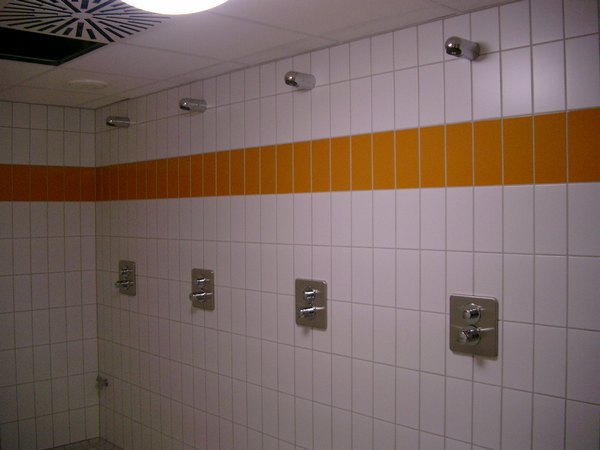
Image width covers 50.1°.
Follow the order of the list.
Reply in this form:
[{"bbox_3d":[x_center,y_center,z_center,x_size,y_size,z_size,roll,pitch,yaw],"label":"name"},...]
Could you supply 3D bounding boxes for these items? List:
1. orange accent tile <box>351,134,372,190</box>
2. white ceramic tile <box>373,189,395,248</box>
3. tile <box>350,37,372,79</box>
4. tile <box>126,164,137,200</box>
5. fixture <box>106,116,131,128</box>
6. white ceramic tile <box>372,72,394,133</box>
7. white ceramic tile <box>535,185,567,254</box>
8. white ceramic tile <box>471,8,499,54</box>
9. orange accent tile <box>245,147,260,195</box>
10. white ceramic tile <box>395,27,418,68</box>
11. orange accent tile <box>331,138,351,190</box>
[{"bbox_3d":[0.278,-0.279,2.862,0.010,0.248,0.123,-1,1,-45],"label":"orange accent tile"},{"bbox_3d":[0.352,-0.024,2.663,0.010,0.240,0.118,-1,1,-44],"label":"white ceramic tile"},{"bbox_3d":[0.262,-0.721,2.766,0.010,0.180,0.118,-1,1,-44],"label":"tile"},{"bbox_3d":[-1.119,-0.289,4.286,0.010,0.248,0.123,-1,1,-45],"label":"tile"},{"bbox_3d":[-1.183,-0.663,4.155,0.155,0.072,0.070,-1,1,-44],"label":"fixture"},{"bbox_3d":[0.354,-0.513,2.696,0.010,0.244,0.120,-1,1,-44],"label":"white ceramic tile"},{"bbox_3d":[0.844,-0.019,2.153,0.010,0.240,0.118,-1,1,-44],"label":"white ceramic tile"},{"bbox_3d":[0.686,-0.711,2.354,0.118,0.169,0.009,1,1,45],"label":"white ceramic tile"},{"bbox_3d":[-0.238,-0.274,3.289,0.118,0.242,0.009,1,1,45],"label":"orange accent tile"},{"bbox_3d":[0.447,-0.738,2.681,0.010,0.173,0.123,-1,1,-45],"label":"white ceramic tile"},{"bbox_3d":[0.187,-0.274,2.893,0.118,0.243,0.010,1,1,45],"label":"orange accent tile"}]

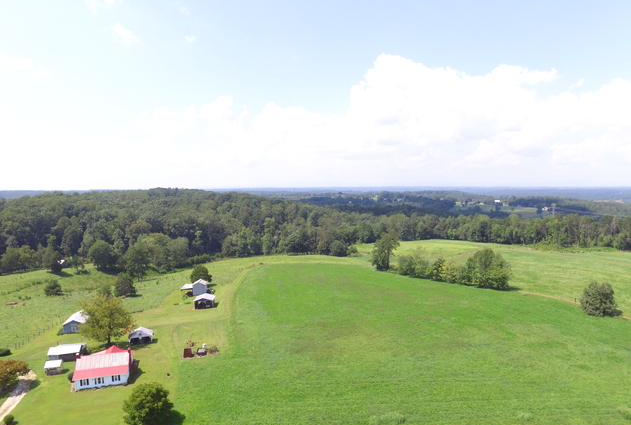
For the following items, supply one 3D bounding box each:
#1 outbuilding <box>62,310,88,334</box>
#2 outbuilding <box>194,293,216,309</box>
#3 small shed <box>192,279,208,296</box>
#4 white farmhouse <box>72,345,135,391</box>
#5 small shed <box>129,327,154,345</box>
[{"bbox_3d":[-87.103,40.082,134.357,6.760,4.580,11.340,-1,4,-17],"label":"outbuilding"},{"bbox_3d":[-47.801,38.313,157.581,7.790,4.580,6.210,-1,4,-10],"label":"outbuilding"},{"bbox_3d":[-55.838,36.290,176.949,6.310,6.000,5.960,-1,4,-13],"label":"small shed"},{"bbox_3d":[-55.598,40.623,97.220,12.170,6.720,11.110,-1,4,-16],"label":"white farmhouse"},{"bbox_3d":[-58.031,41.095,122.024,6.880,4.030,4.440,-1,4,-17],"label":"small shed"}]

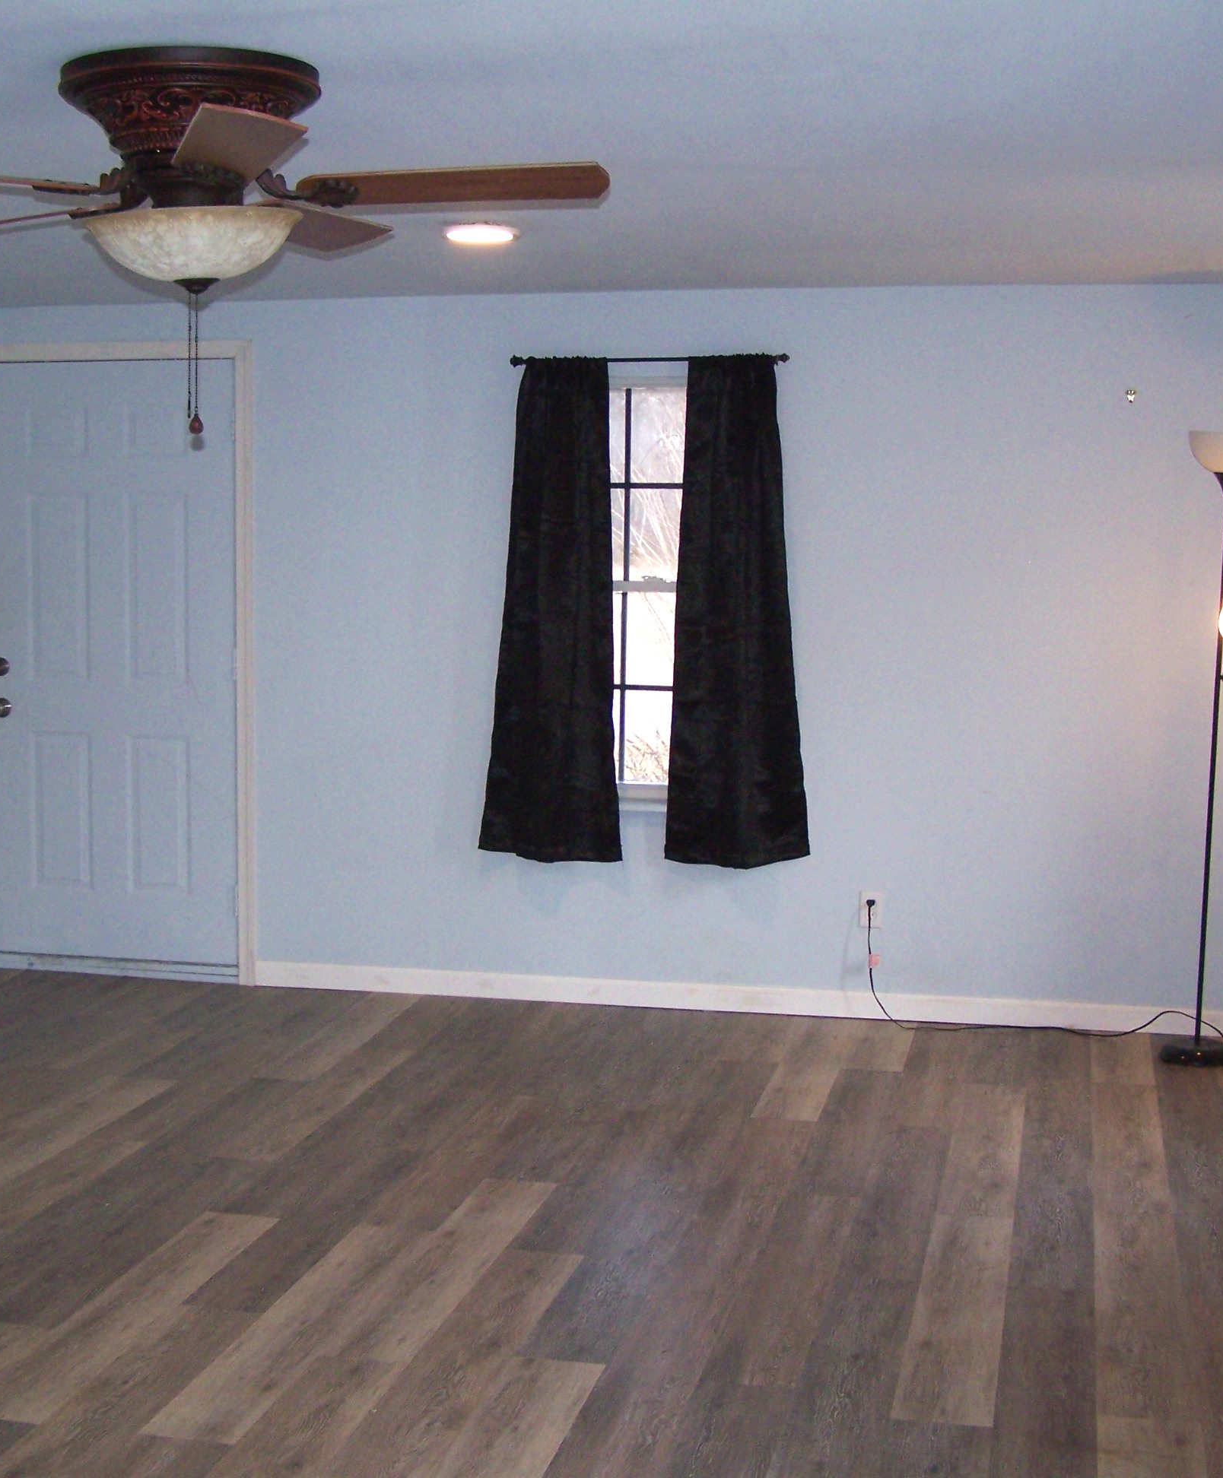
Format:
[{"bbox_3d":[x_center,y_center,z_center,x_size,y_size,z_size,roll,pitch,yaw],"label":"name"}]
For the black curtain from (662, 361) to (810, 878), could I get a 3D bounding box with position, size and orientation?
[{"bbox_3d":[0.406,-0.390,6.795,0.460,1.610,0.110,1,6,12],"label":"black curtain"}]

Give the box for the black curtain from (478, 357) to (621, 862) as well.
[{"bbox_3d":[-0.194,-0.409,6.923,0.477,1.602,0.110,1,6,12],"label":"black curtain"}]

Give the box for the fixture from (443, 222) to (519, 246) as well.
[{"bbox_3d":[-0.333,-1.266,5.428,0.184,0.025,0.184,1,6,12],"label":"fixture"}]

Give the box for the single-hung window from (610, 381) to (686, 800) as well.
[{"bbox_3d":[0.142,-0.467,6.953,0.750,1.350,0.100,1,6,12],"label":"single-hung window"}]

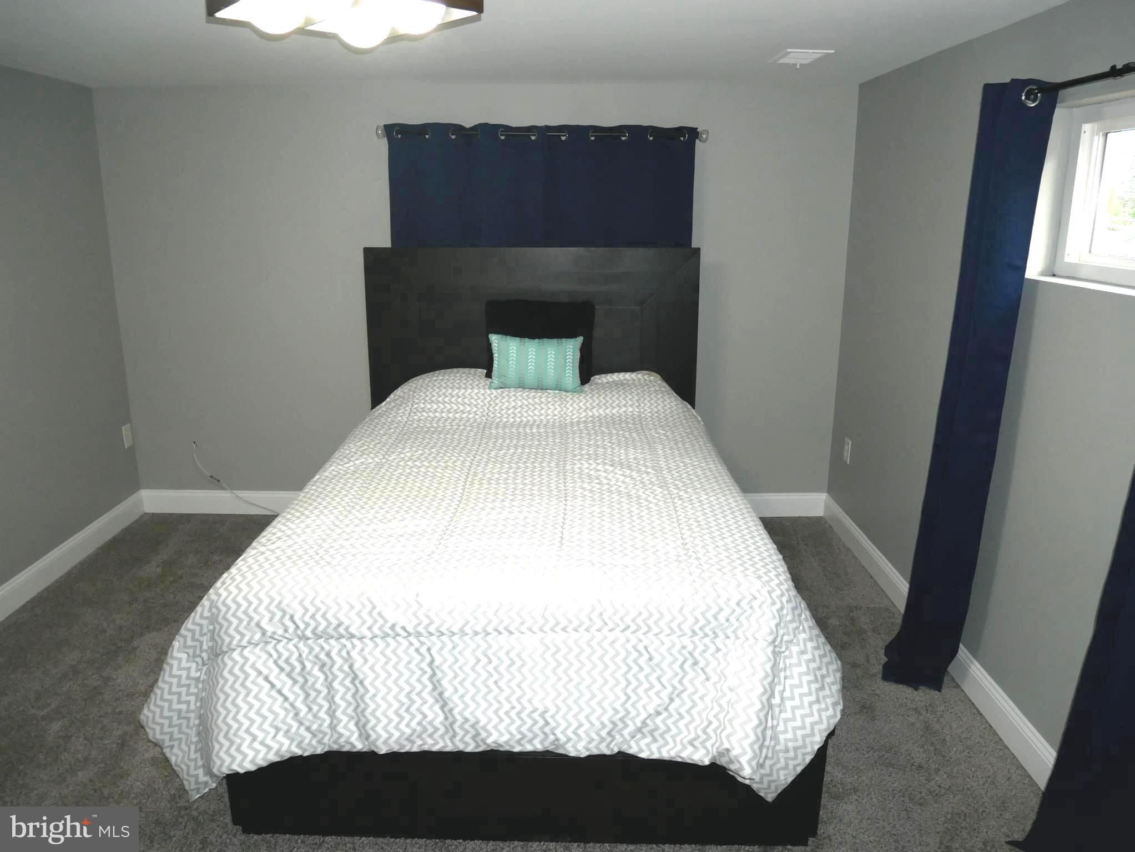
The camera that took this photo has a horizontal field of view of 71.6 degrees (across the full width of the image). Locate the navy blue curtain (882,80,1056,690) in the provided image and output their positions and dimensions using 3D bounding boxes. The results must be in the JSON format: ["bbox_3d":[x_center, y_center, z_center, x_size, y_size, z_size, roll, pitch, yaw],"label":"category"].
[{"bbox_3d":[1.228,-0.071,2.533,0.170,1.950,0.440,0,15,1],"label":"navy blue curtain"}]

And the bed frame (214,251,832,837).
[{"bbox_3d":[-0.148,0.102,2.936,1.640,1.404,2.280,0,15,0],"label":"bed frame"}]

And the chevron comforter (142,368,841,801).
[{"bbox_3d":[-0.194,0.347,2.865,1.840,0.720,2.130,0,15,0],"label":"chevron comforter"}]

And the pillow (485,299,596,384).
[{"bbox_3d":[-0.132,-0.404,3.753,0.500,0.430,0.140,0,-5,1],"label":"pillow"}]

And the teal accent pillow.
[{"bbox_3d":[-0.148,-0.283,3.608,0.430,0.275,0.110,0,-9,1],"label":"teal accent pillow"}]

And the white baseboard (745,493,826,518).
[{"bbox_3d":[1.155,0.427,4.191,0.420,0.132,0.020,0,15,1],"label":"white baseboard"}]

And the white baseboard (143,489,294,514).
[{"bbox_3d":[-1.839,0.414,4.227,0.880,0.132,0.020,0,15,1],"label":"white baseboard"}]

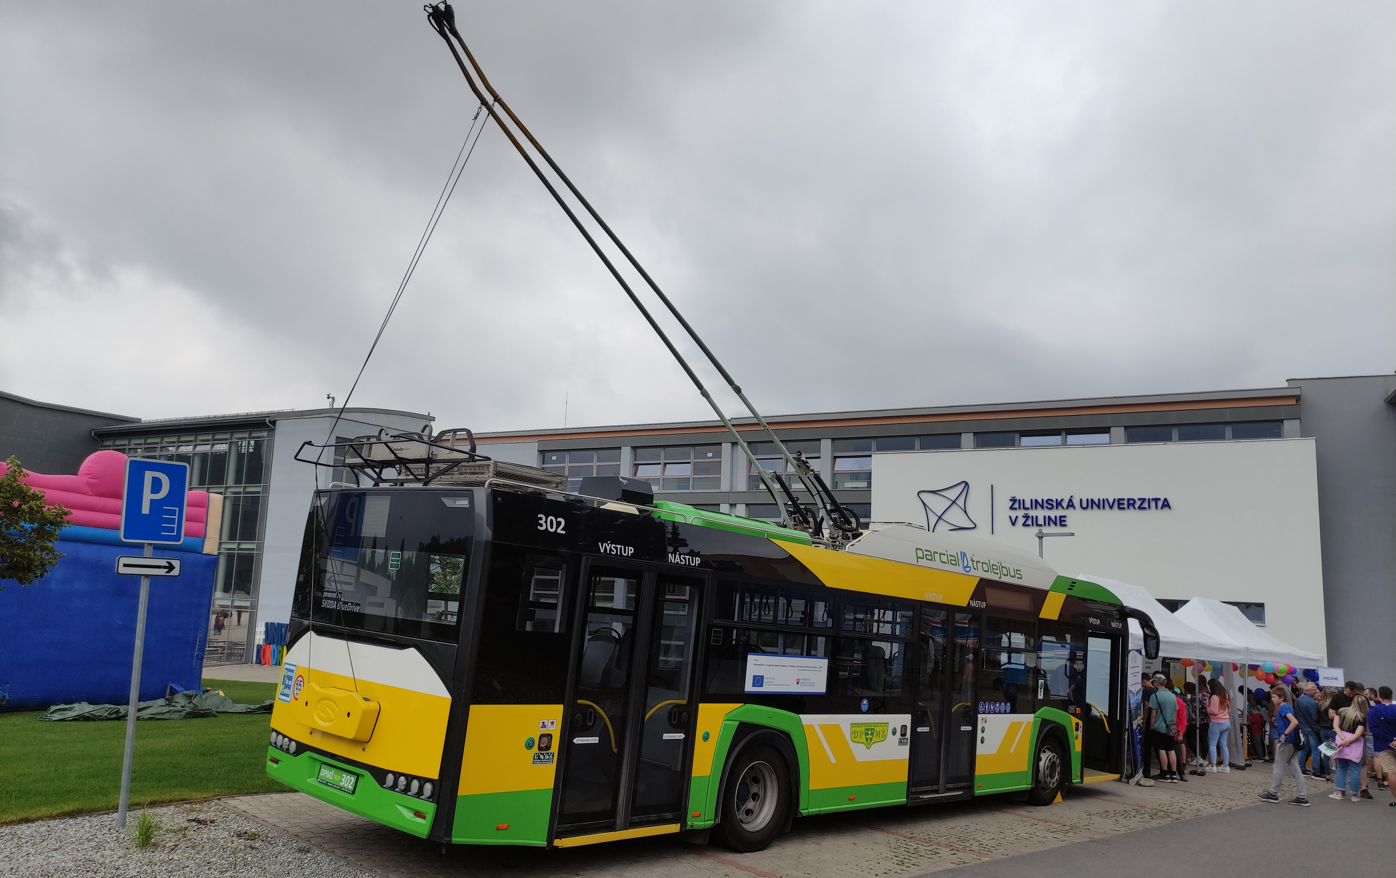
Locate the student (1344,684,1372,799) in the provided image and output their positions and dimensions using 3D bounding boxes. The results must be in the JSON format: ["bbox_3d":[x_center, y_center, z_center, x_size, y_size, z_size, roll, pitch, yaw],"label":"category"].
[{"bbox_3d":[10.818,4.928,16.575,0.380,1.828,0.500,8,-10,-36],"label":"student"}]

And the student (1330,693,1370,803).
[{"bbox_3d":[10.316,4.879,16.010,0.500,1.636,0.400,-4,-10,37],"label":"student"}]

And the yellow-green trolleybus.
[{"bbox_3d":[1.491,2.443,11.443,2.600,3.280,12.000,-3,-13,43],"label":"yellow-green trolleybus"}]

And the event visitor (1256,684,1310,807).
[{"bbox_3d":[8.714,4.547,15.031,0.750,1.647,0.450,0,-8,14],"label":"event visitor"}]

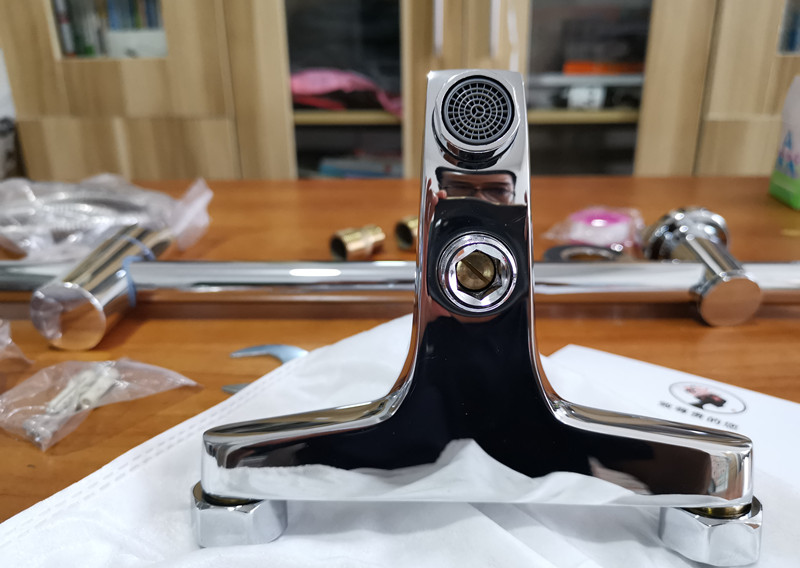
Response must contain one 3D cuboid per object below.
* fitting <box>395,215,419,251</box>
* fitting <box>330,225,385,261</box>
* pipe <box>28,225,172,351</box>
[{"bbox_3d":[0.019,-0.046,0.533,0.041,0.026,0.026,-16,25,-34],"label":"fitting"},{"bbox_3d":[-0.033,-0.032,0.500,0.038,0.025,0.025,-16,25,-35],"label":"fitting"},{"bbox_3d":[-0.188,-0.002,0.403,0.042,0.042,0.119,-2,20,-3],"label":"pipe"}]

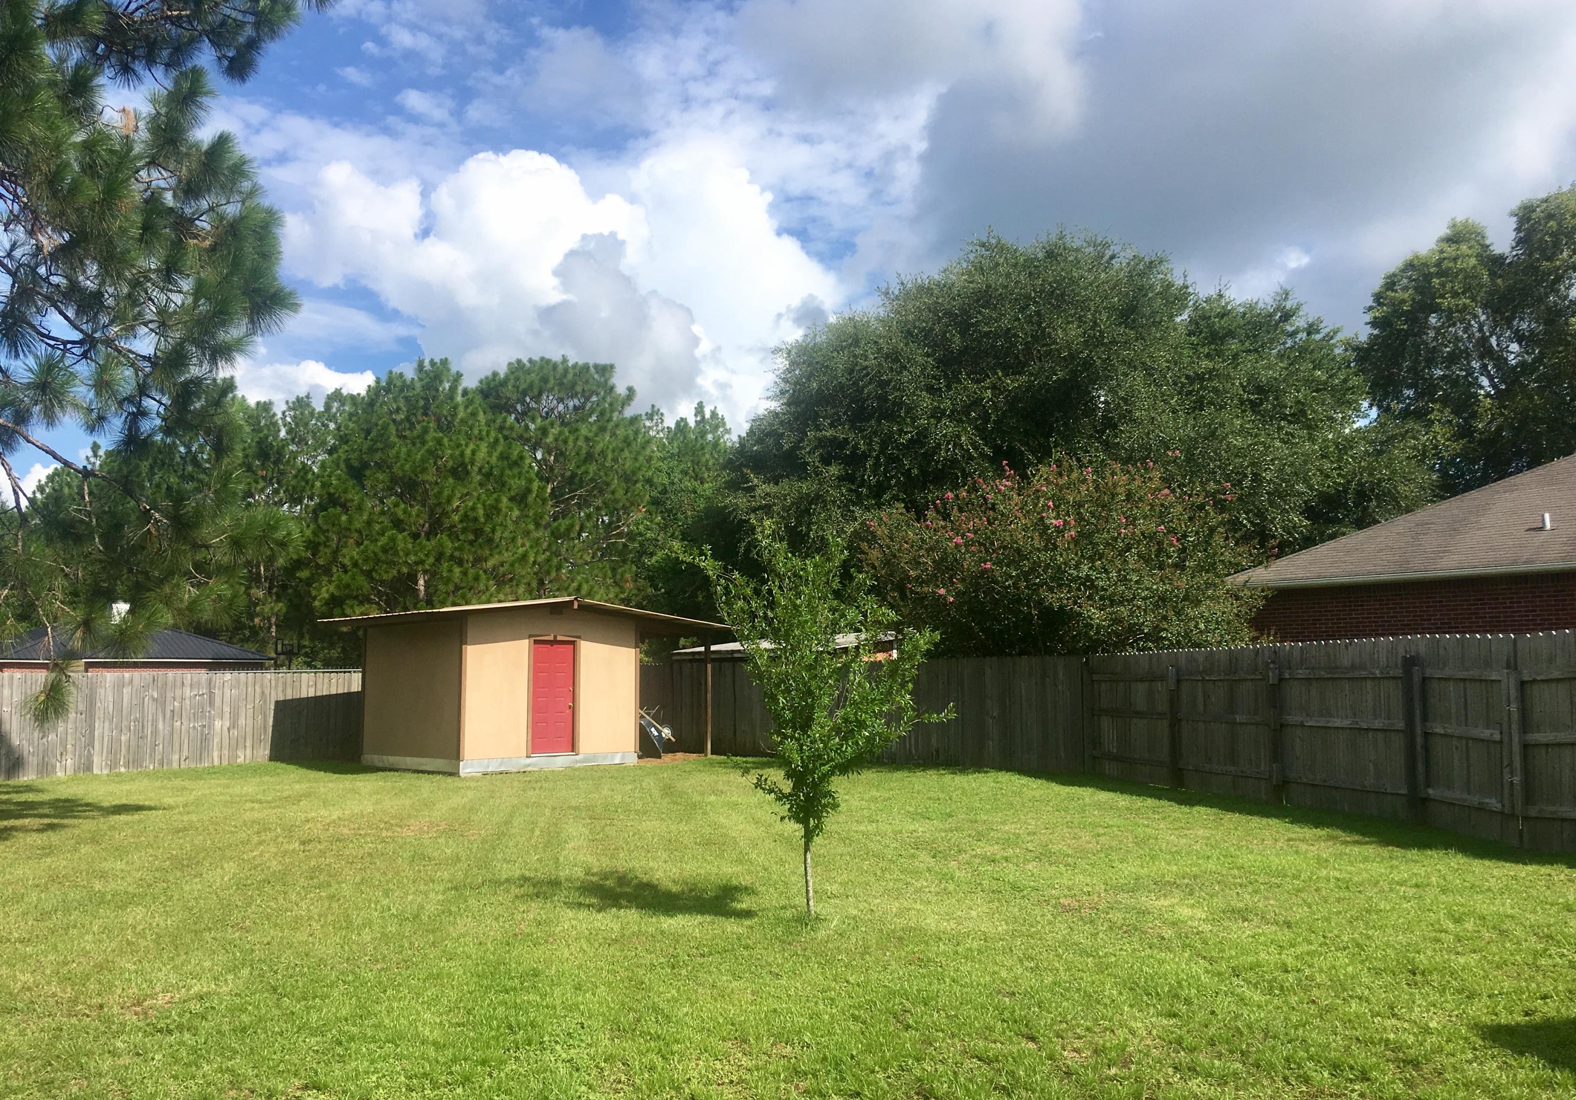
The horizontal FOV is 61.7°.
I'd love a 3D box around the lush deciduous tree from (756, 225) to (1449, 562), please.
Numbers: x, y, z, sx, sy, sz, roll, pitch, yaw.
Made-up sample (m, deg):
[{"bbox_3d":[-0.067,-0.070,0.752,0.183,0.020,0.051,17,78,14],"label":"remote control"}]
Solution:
[{"bbox_3d":[7.963,-1.788,34.343,18.200,13.369,16.000,-2,-6,13],"label":"lush deciduous tree"}]

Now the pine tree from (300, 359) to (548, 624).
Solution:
[{"bbox_3d":[-12.044,-0.211,43.244,8.565,12.276,8.000,1,-6,-16],"label":"pine tree"}]

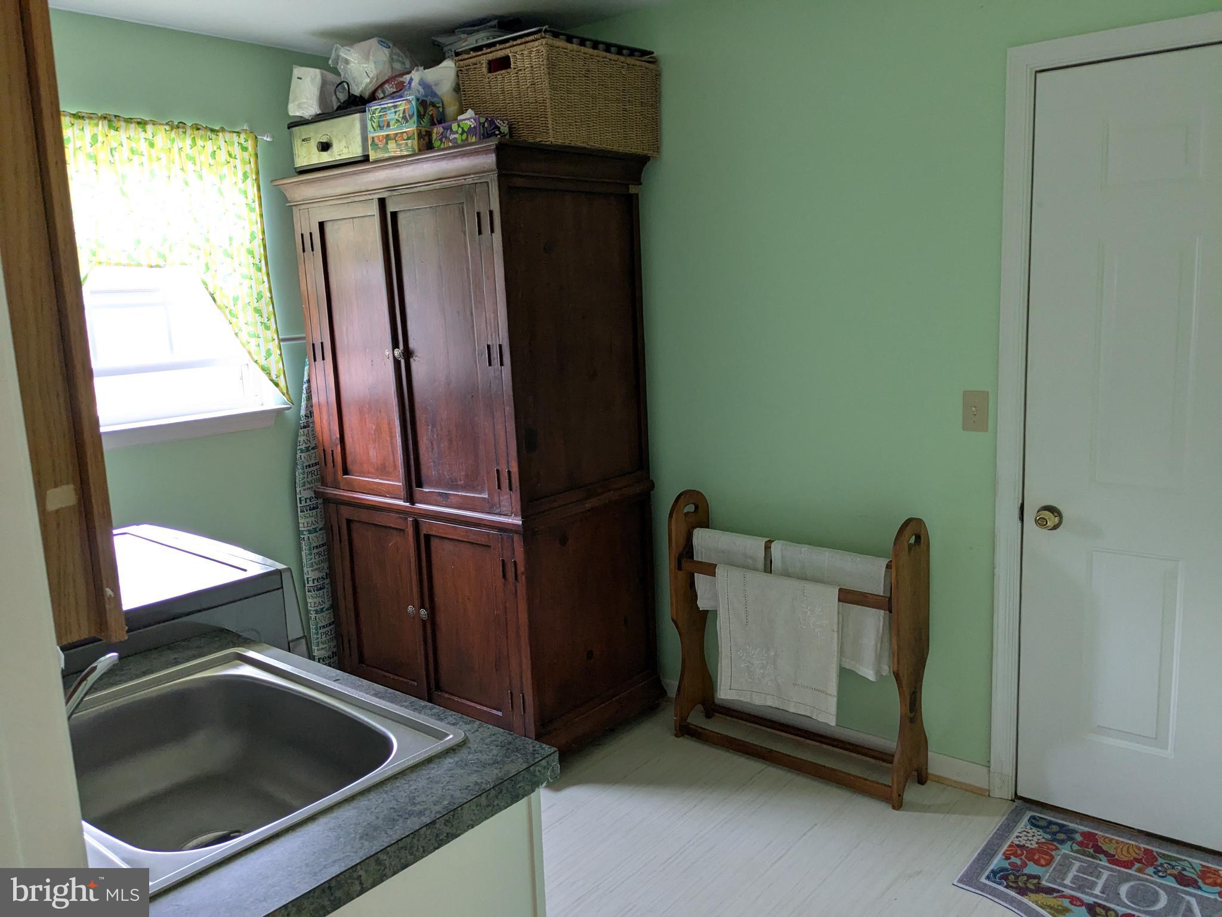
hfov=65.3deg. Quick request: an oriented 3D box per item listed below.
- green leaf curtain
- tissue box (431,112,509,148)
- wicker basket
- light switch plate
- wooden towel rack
[{"bbox_3d":[-1.519,-0.594,3.111,0.070,0.960,0.930,5,13,39],"label":"green leaf curtain"},{"bbox_3d":[-0.434,-0.984,2.923,0.212,0.092,0.112,5,13,39],"label":"tissue box"},{"bbox_3d":[-0.157,-1.132,3.101,0.376,0.300,0.546,5,13,38],"label":"wicker basket"},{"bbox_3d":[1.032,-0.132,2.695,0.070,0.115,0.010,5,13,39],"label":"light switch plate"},{"bbox_3d":[0.583,0.564,3.066,0.826,0.863,0.195,6,13,41],"label":"wooden towel rack"}]

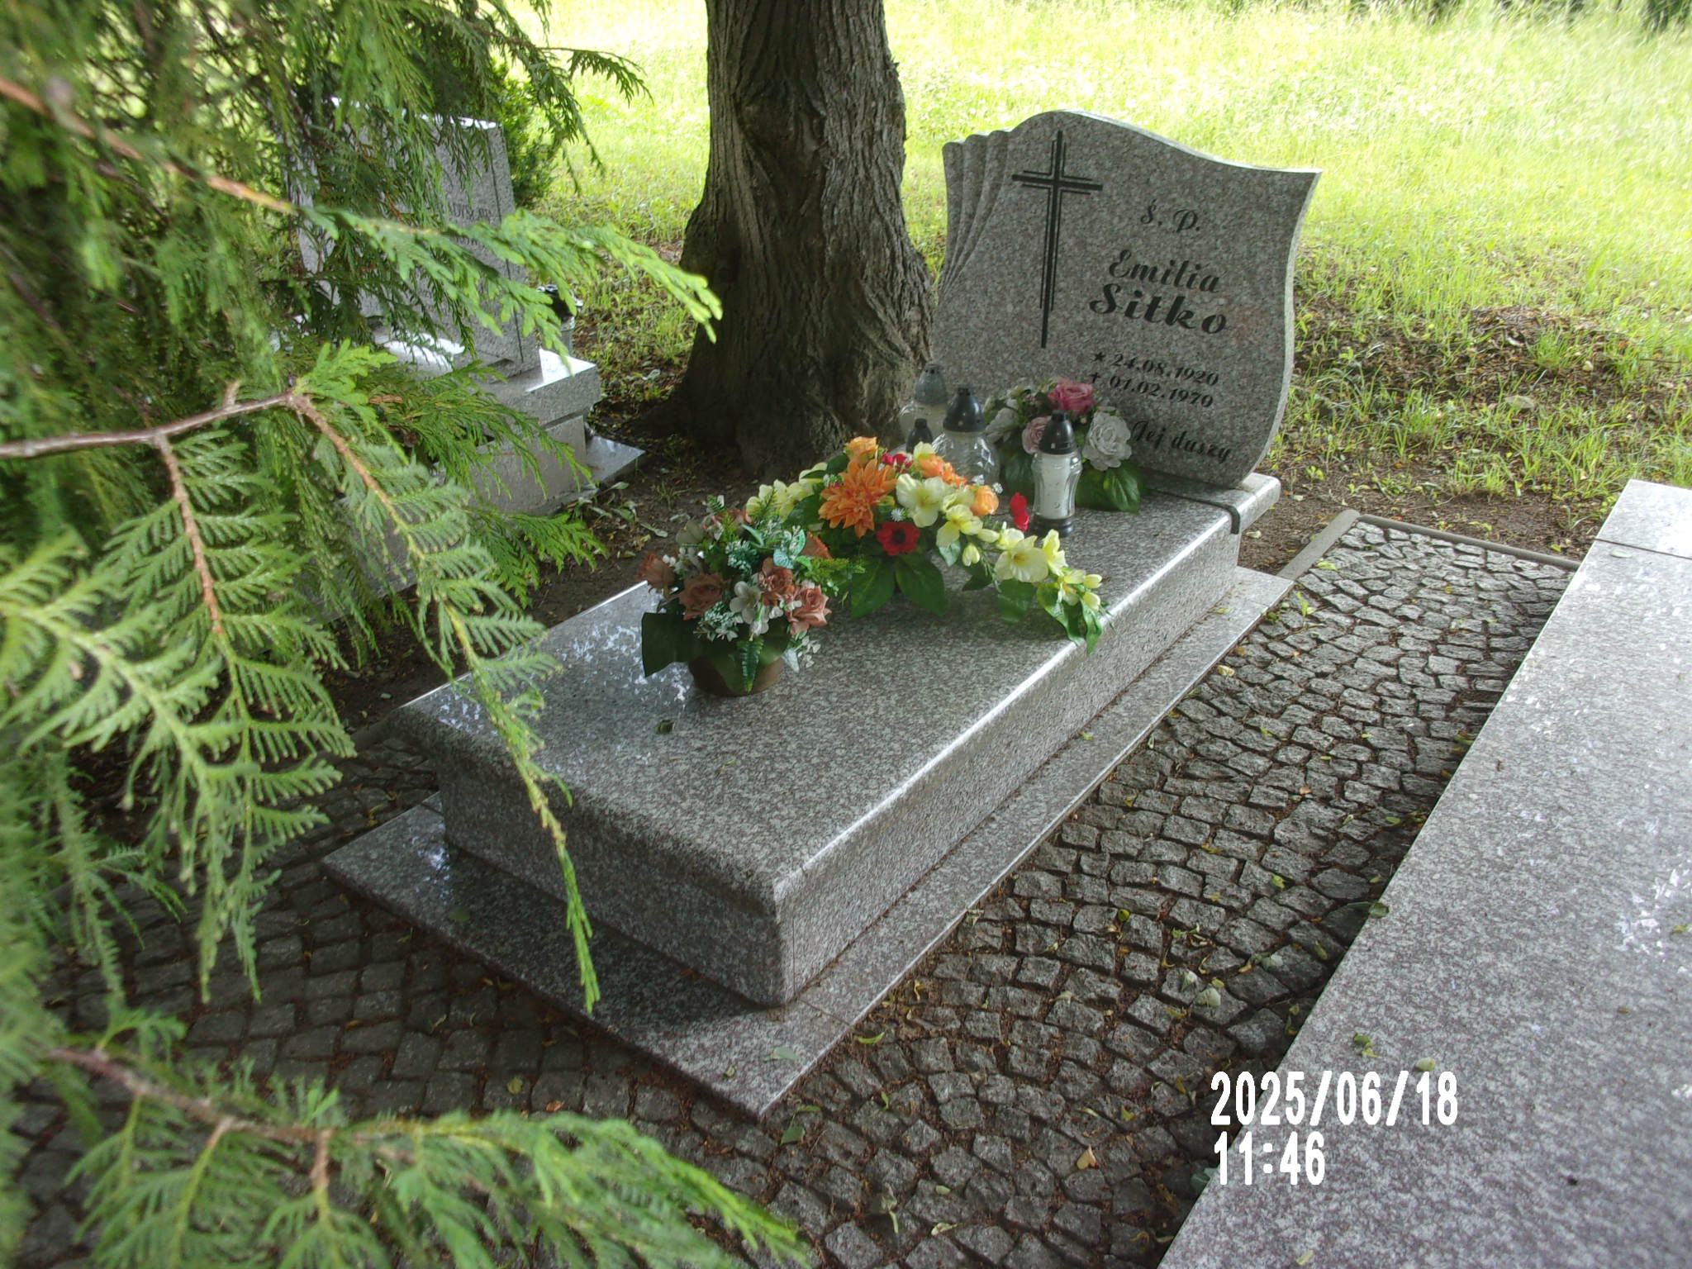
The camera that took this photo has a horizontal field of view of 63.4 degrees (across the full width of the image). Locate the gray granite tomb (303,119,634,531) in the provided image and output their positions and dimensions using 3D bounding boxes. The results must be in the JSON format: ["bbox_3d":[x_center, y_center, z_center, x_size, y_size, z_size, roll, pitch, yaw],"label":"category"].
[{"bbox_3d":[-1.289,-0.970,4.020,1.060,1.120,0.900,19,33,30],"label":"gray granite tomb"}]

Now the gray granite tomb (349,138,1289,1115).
[{"bbox_3d":[0.110,-0.341,2.760,1.030,1.150,2.220,19,33,30],"label":"gray granite tomb"}]

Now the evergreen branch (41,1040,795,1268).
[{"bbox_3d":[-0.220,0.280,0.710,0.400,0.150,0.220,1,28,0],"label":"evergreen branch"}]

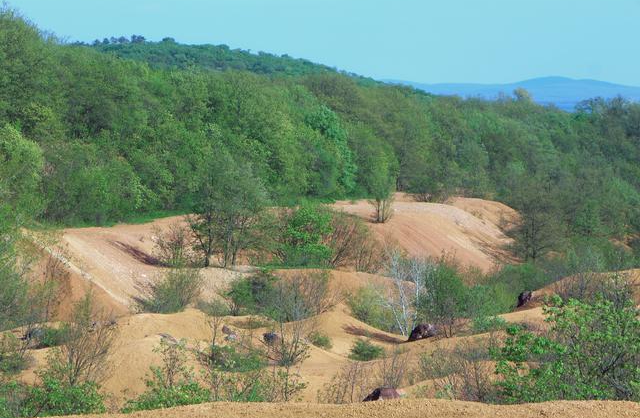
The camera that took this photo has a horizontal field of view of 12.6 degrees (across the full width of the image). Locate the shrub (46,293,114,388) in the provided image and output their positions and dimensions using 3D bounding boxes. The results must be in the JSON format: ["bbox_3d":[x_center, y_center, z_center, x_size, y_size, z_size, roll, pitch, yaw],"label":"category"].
[{"bbox_3d":[-7.641,4.213,93.000,2.240,3.010,2.020,0,2,-5],"label":"shrub"}]

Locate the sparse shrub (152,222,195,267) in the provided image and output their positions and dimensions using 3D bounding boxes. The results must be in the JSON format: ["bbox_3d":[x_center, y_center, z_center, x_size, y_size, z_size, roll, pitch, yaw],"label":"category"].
[{"bbox_3d":[-8.429,2.042,167.000,2.420,2.650,2.170,0,2,-3],"label":"sparse shrub"}]

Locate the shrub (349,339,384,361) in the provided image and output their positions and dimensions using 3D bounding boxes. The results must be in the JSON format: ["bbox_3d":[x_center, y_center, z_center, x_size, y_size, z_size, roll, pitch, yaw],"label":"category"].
[{"bbox_3d":[1.698,5.167,106.000,1.310,0.800,1.180,0,2,1],"label":"shrub"}]

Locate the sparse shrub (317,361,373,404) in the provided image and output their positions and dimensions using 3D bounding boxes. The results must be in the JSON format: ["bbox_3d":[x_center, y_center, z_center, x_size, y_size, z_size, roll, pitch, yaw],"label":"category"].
[{"bbox_3d":[0.743,5.290,88.000,1.700,1.330,1.530,0,2,0],"label":"sparse shrub"}]

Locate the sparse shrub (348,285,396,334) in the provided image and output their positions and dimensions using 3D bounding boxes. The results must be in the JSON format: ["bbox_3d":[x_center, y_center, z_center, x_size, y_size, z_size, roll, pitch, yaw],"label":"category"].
[{"bbox_3d":[2.253,4.397,127.000,2.190,2.100,1.970,0,2,1],"label":"sparse shrub"}]

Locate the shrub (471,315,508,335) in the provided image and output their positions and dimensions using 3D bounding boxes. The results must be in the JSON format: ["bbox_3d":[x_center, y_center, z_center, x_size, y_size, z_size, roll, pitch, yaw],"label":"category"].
[{"bbox_3d":[6.890,4.736,118.000,1.540,0.810,1.390,0,2,3],"label":"shrub"}]

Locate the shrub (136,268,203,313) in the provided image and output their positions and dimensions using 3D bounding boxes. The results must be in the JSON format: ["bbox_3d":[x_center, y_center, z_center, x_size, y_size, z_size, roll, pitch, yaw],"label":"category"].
[{"bbox_3d":[-6.896,3.734,133.000,3.020,2.110,2.720,0,2,-3],"label":"shrub"}]

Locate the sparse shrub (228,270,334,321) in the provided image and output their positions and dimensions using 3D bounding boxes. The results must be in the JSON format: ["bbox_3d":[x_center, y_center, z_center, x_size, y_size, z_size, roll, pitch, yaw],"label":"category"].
[{"bbox_3d":[-1.769,3.919,130.000,4.840,2.420,3.140,0,2,-1],"label":"sparse shrub"}]

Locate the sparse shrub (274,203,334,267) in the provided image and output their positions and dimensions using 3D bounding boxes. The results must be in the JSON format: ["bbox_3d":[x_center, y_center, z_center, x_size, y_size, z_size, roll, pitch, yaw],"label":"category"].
[{"bbox_3d":[-0.955,1.534,168.000,3.360,3.700,3.020,0,2,0],"label":"sparse shrub"}]

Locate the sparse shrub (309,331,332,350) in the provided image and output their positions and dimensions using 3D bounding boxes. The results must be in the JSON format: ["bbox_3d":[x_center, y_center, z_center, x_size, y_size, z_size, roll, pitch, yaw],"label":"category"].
[{"bbox_3d":[0.019,5.029,111.000,0.920,0.690,0.830,0,2,0],"label":"sparse shrub"}]

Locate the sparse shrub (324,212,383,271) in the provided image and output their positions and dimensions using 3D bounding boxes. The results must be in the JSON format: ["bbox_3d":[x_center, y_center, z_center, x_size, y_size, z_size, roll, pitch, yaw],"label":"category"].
[{"bbox_3d":[1.904,1.791,165.000,3.520,3.520,3.170,0,2,1],"label":"sparse shrub"}]

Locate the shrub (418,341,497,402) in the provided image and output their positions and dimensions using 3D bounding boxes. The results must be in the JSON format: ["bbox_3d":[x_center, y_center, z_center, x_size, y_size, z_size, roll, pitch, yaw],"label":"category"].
[{"bbox_3d":[4.201,5.069,90.000,2.420,1.920,2.180,0,2,3],"label":"shrub"}]

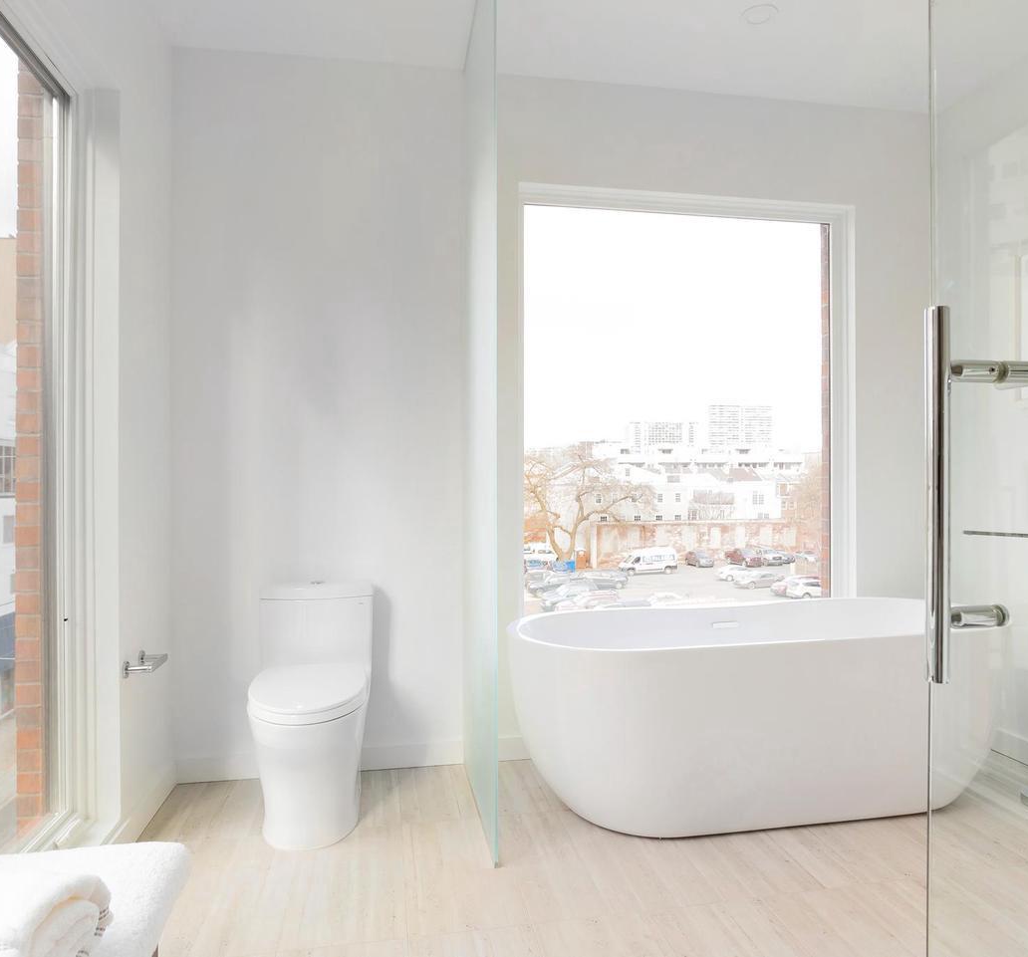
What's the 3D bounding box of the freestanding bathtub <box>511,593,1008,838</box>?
[{"bbox_3d":[0.876,0.811,2.560,1.782,0.603,0.727,0,0,-11],"label":"freestanding bathtub"}]

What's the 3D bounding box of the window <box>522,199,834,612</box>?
[{"bbox_3d":[0.728,-0.155,3.082,1.391,1.960,0.035,0,0,-10],"label":"window"}]

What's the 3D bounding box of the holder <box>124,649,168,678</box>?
[{"bbox_3d":[-1.120,0.567,2.194,0.082,0.053,0.196,0,0,-10],"label":"holder"}]

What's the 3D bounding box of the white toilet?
[{"bbox_3d":[-0.670,0.751,2.348,0.395,0.733,0.710,0,0,-10],"label":"white toilet"}]

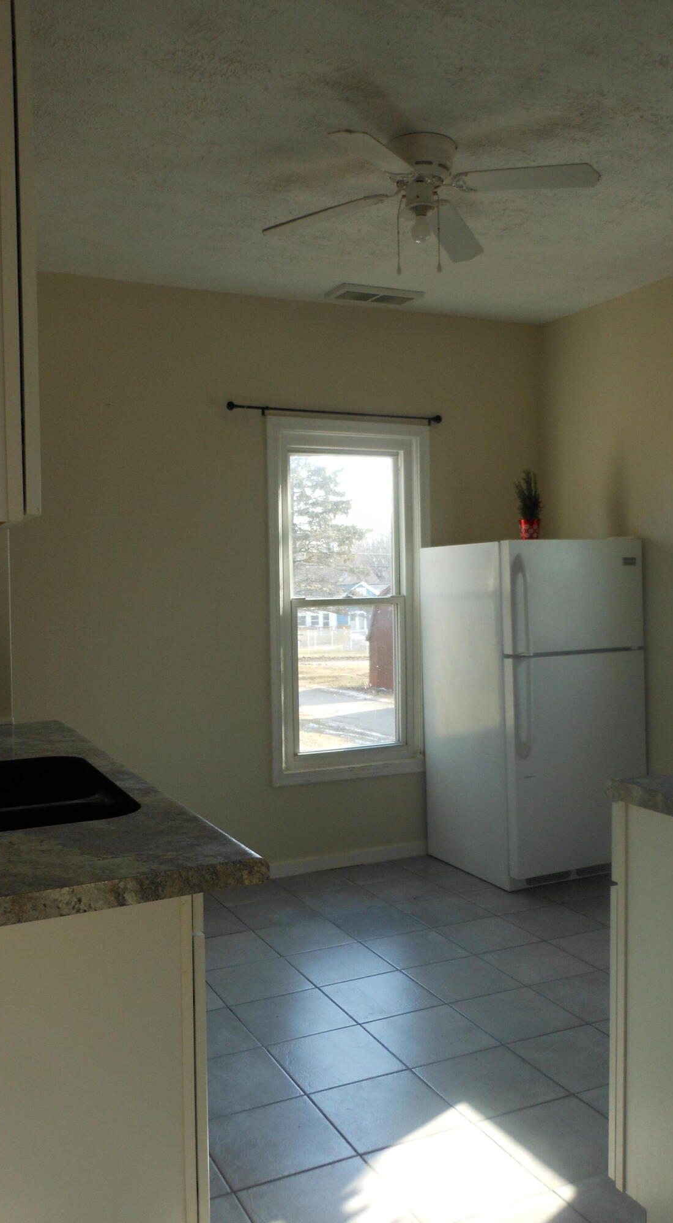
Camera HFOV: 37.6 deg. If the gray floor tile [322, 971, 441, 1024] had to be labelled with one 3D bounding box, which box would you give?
[{"bbox_3d":[0.144,1.239,3.175,0.303,0.010,0.303,-2,2,-25],"label":"gray floor tile"}]

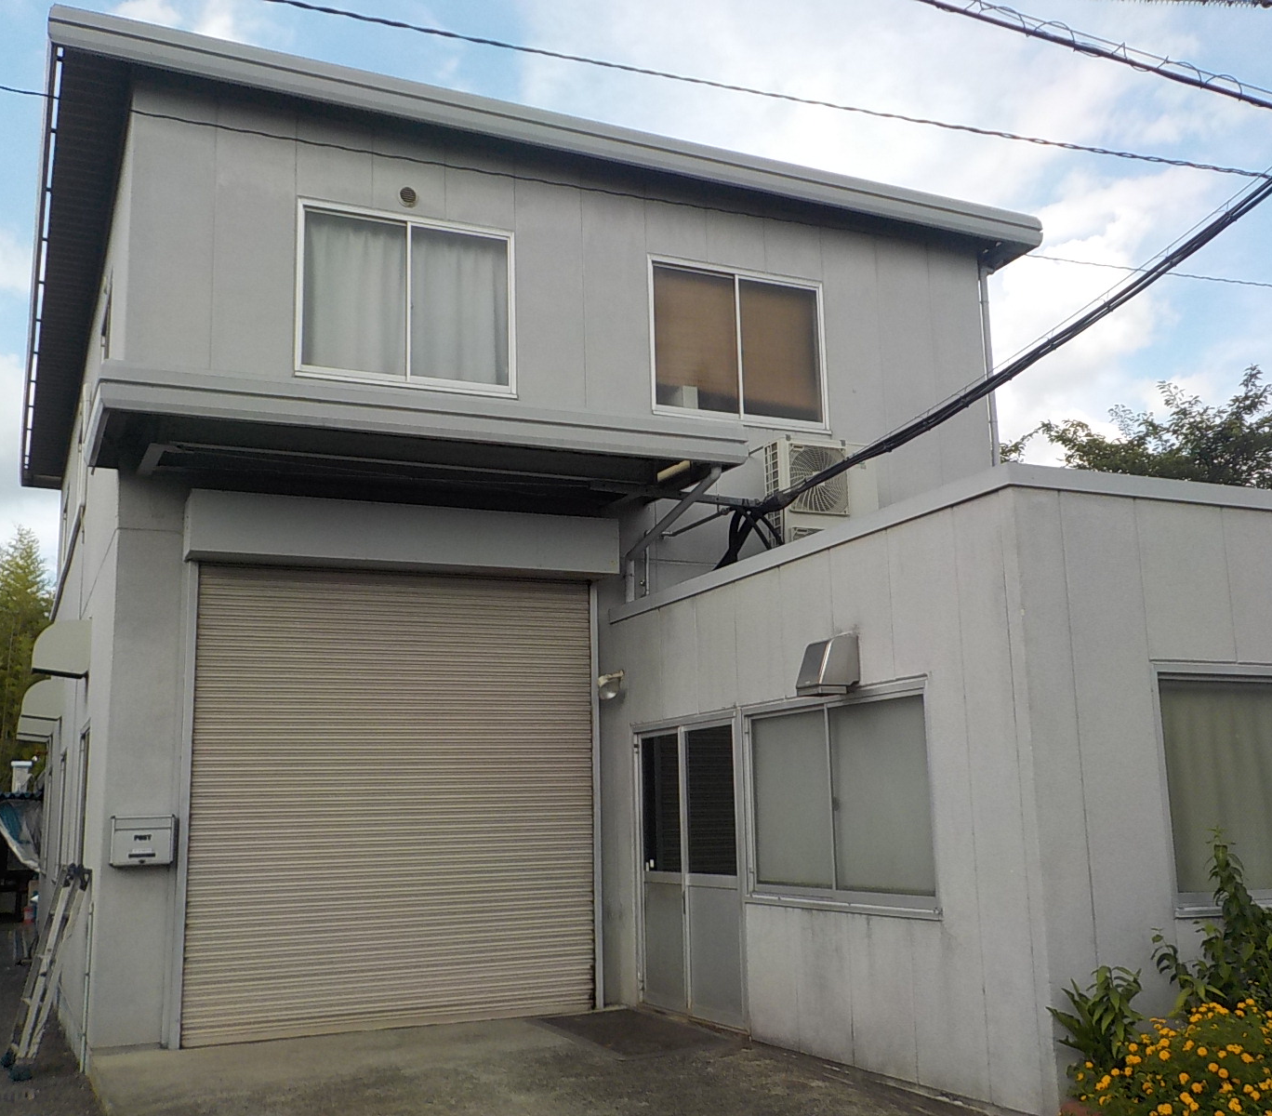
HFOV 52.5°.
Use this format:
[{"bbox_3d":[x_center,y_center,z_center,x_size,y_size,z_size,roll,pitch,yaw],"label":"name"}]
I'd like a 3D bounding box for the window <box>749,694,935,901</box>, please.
[{"bbox_3d":[1.143,1.417,7.573,0.100,1.150,1.950,3,-12,-24],"label":"window"}]

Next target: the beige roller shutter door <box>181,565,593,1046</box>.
[{"bbox_3d":[-1.735,1.760,9.636,3.030,3.320,0.100,3,-12,-24],"label":"beige roller shutter door"}]

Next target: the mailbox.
[{"bbox_3d":[-3.368,1.928,8.789,0.400,0.320,0.130,3,-12,-24],"label":"mailbox"}]

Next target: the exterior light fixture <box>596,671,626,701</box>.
[{"bbox_3d":[-0.190,1.013,10.226,0.200,0.220,0.180,3,-12,-24],"label":"exterior light fixture"}]

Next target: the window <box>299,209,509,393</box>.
[{"bbox_3d":[-1.819,-2.070,10.369,1.770,1.440,0.100,3,-12,-24],"label":"window"}]

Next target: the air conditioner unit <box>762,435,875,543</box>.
[{"bbox_3d":[1.600,-0.293,11.179,0.930,1.370,0.330,3,-12,-24],"label":"air conditioner unit"}]

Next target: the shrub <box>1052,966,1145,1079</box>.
[{"bbox_3d":[1.982,2.006,5.530,0.340,0.480,0.340,3,-12,-24],"label":"shrub"}]

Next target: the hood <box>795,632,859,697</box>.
[{"bbox_3d":[1.101,0.624,7.413,0.270,0.350,0.270,3,-12,-24],"label":"hood"}]

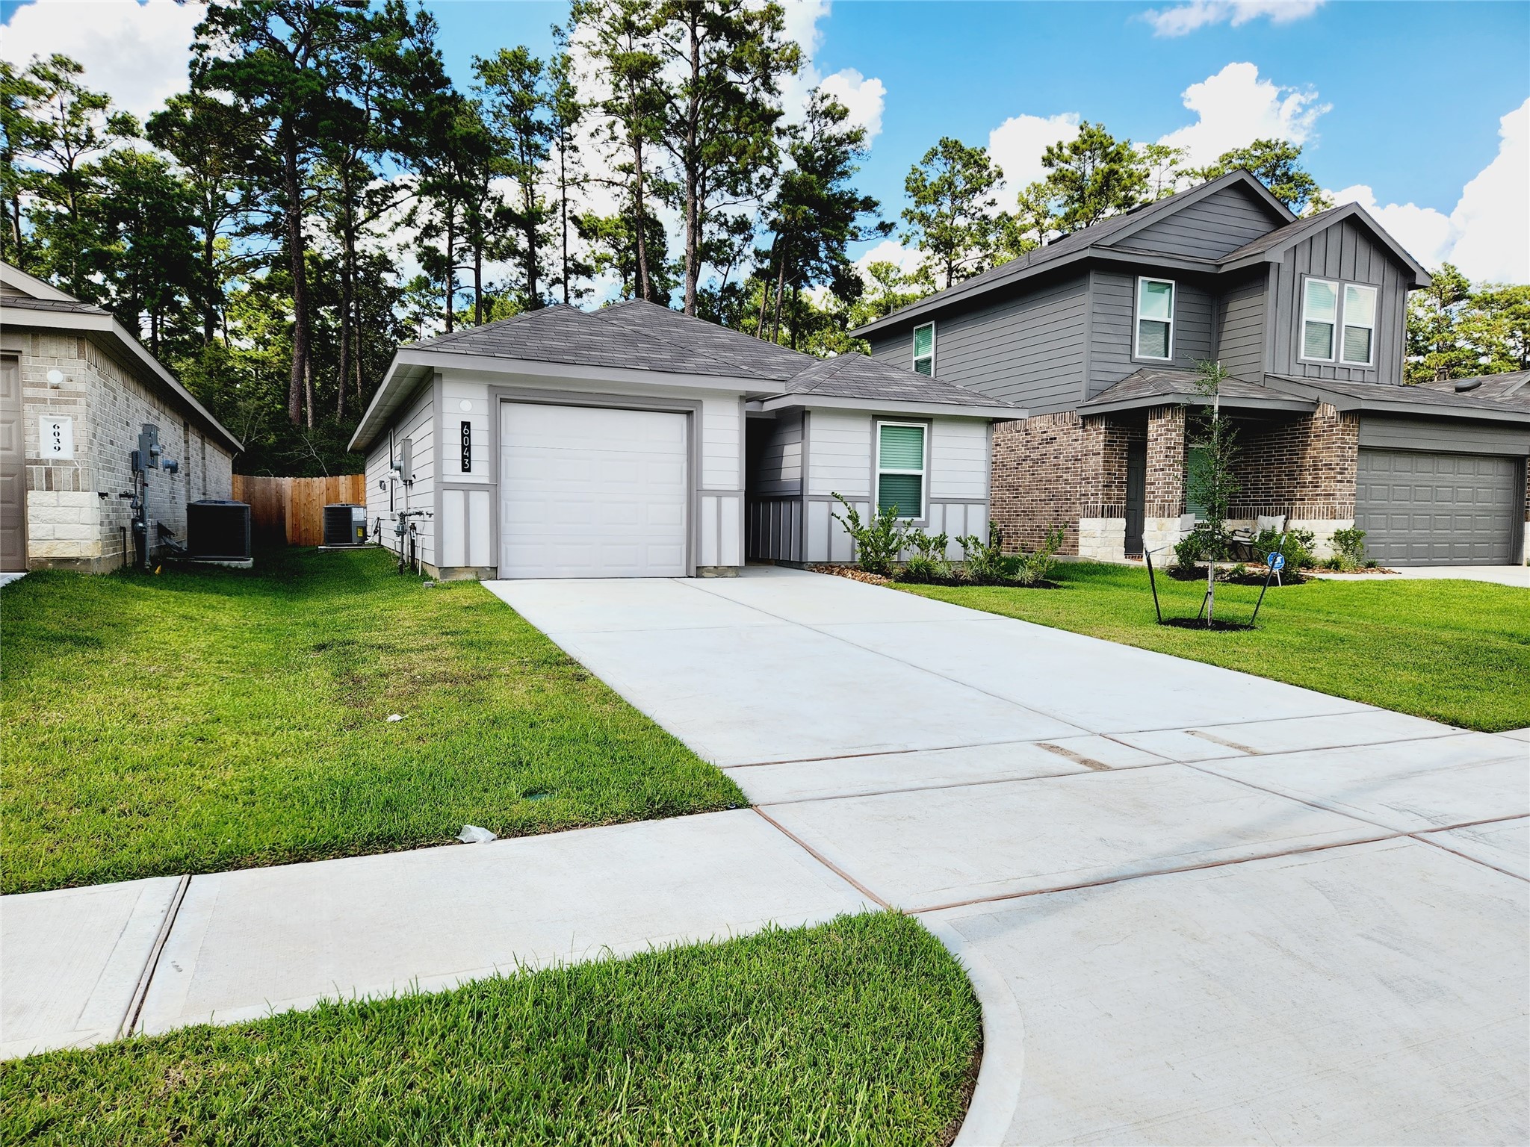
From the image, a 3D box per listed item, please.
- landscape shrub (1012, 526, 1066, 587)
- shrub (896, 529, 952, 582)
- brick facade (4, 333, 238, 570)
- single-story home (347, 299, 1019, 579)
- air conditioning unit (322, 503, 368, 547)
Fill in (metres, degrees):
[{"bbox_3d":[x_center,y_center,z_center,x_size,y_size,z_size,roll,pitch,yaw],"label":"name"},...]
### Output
[{"bbox_3d":[4.229,-0.264,15.573,0.820,0.880,0.760,0,3,-24],"label":"landscape shrub"},{"bbox_3d":[2.321,-0.266,14.942,0.800,0.750,0.740,1,3,0],"label":"shrub"},{"bbox_3d":[-11.355,-1.741,19.726,0.650,2.400,20.600,0,3,-24],"label":"brick facade"},{"bbox_3d":[-3.188,-2.808,20.893,9.450,4.950,17.000,0,3,-24],"label":"single-story home"},{"bbox_3d":[-8.542,-0.969,20.695,0.770,0.800,0.770,0,3,-24],"label":"air conditioning unit"}]

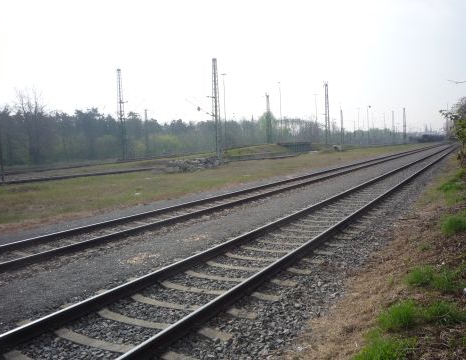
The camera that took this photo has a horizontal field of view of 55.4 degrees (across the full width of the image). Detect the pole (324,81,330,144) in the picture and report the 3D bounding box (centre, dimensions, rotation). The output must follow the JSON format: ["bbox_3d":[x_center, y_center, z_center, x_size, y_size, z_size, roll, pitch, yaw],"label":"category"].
[{"bbox_3d":[18.795,-12.900,89.000,0.700,12.941,0.700,0,5,29],"label":"pole"}]

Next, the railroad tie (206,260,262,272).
[{"bbox_3d":[0.126,1.560,7.624,2.500,0.200,0.260,0,5,29],"label":"railroad tie"}]

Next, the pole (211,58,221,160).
[{"bbox_3d":[-1.805,-7.992,51.000,0.750,11.739,0.750,0,5,29],"label":"pole"}]

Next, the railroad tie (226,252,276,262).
[{"bbox_3d":[0.427,1.505,8.162,2.500,0.200,0.260,0,5,29],"label":"railroad tie"}]

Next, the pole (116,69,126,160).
[{"bbox_3d":[-13.821,-8.011,55.000,0.700,11.318,0.700,0,5,29],"label":"pole"}]

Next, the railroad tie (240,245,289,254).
[{"bbox_3d":[0.728,1.449,8.701,2.500,0.200,0.260,0,5,29],"label":"railroad tie"}]

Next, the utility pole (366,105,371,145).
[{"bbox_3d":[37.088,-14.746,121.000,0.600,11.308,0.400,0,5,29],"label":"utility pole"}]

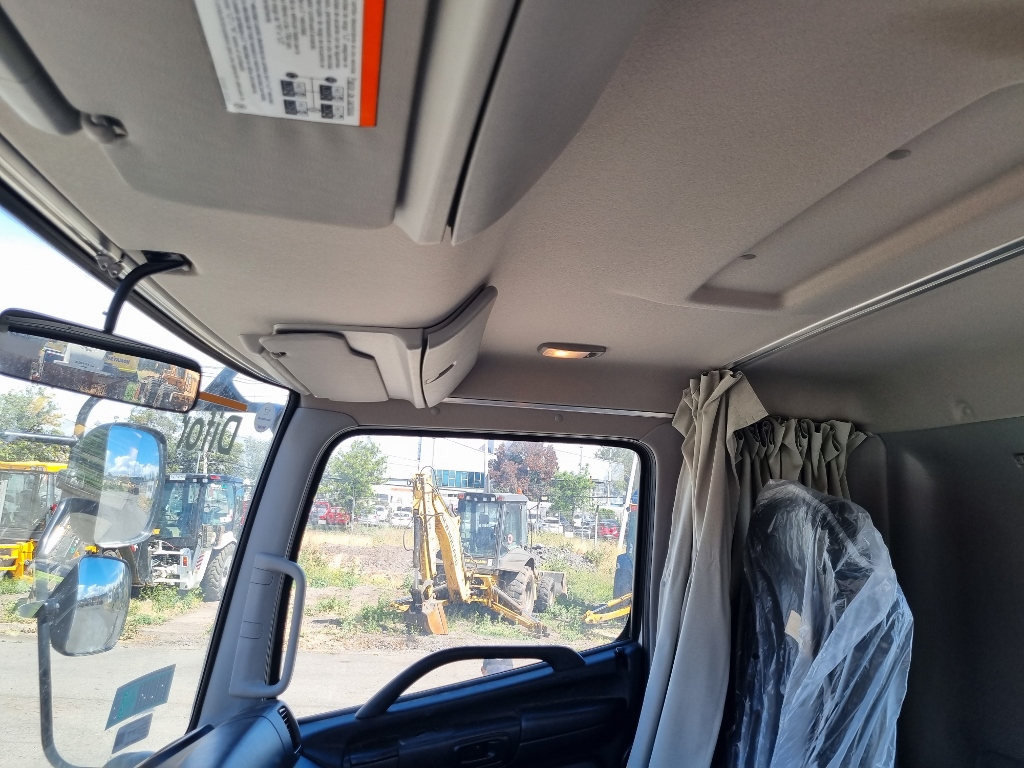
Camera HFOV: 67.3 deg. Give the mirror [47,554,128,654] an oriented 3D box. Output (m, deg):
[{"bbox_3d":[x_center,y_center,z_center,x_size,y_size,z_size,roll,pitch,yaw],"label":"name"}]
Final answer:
[{"bbox_3d":[-1.071,0.562,1.950,0.095,0.243,0.160,-6,-11,22],"label":"mirror"}]

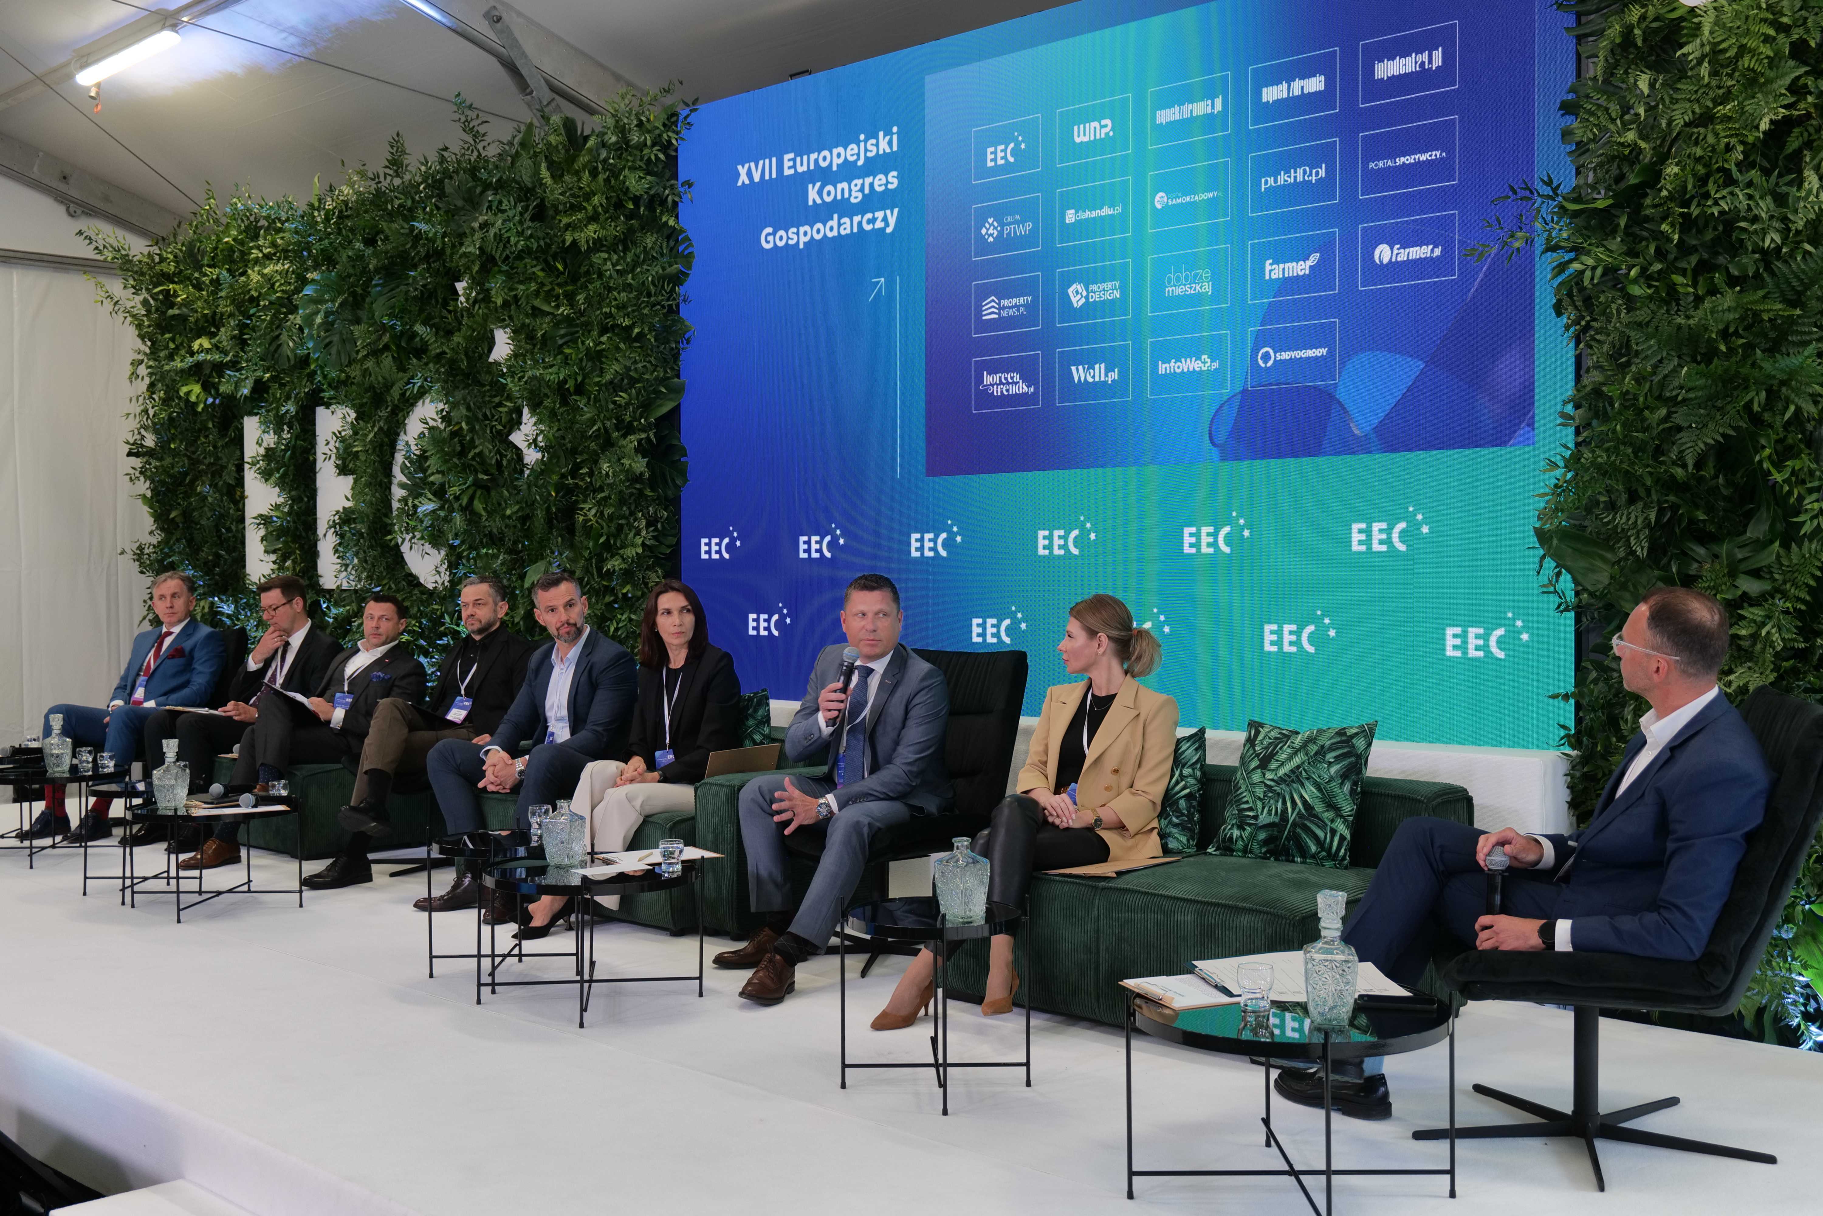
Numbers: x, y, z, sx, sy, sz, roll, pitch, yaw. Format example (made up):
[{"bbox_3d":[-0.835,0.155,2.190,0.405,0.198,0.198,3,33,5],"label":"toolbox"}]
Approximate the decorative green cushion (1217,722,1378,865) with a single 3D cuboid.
[{"bbox_3d":[1.097,0.516,5.218,0.440,0.440,0.150,-1,-27,43],"label":"decorative green cushion"}]

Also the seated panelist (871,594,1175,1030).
[{"bbox_3d":[0.365,0.532,5.013,0.500,1.145,0.960,1,1,41],"label":"seated panelist"}]

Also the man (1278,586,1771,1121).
[{"bbox_3d":[1.322,0.538,3.920,1.040,1.165,0.620,0,1,7],"label":"man"}]

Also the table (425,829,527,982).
[{"bbox_3d":[-1.211,0.877,5.441,0.440,0.450,0.440,0,1,-3],"label":"table"}]

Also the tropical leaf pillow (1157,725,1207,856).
[{"bbox_3d":[0.665,0.537,5.446,0.440,0.440,0.150,-7,-34,34],"label":"tropical leaf pillow"}]

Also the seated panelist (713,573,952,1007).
[{"bbox_3d":[-0.253,0.496,5.522,0.620,1.200,0.870,1,2,42],"label":"seated panelist"}]

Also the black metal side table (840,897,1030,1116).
[{"bbox_3d":[0.058,0.896,4.249,0.440,0.450,0.440,0,1,-4],"label":"black metal side table"}]

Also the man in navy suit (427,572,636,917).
[{"bbox_3d":[-1.306,0.476,6.578,0.640,1.210,0.920,1,1,38],"label":"man in navy suit"}]

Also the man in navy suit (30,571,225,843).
[{"bbox_3d":[-3.628,0.446,8.559,0.580,1.215,0.920,1,1,37],"label":"man in navy suit"}]

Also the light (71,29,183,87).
[{"bbox_3d":[-4.401,-3.089,10.215,1.270,0.100,0.130,1,1,43],"label":"light"}]

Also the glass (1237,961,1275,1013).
[{"bbox_3d":[0.650,0.715,3.434,0.070,0.085,0.070,0,1,0],"label":"glass"}]

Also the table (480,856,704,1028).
[{"bbox_3d":[-0.904,0.907,5.134,0.625,0.400,0.625,0,1,-7],"label":"table"}]

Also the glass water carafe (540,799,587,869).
[{"bbox_3d":[-1.001,0.640,5.245,0.095,0.190,0.095,0,1,21],"label":"glass water carafe"}]

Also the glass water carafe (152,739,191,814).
[{"bbox_3d":[-2.664,0.592,6.553,0.095,0.250,0.095,0,1,8],"label":"glass water carafe"}]

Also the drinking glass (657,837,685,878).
[{"bbox_3d":[-0.669,0.689,5.098,0.071,0.095,0.071,0,1,0],"label":"drinking glass"}]

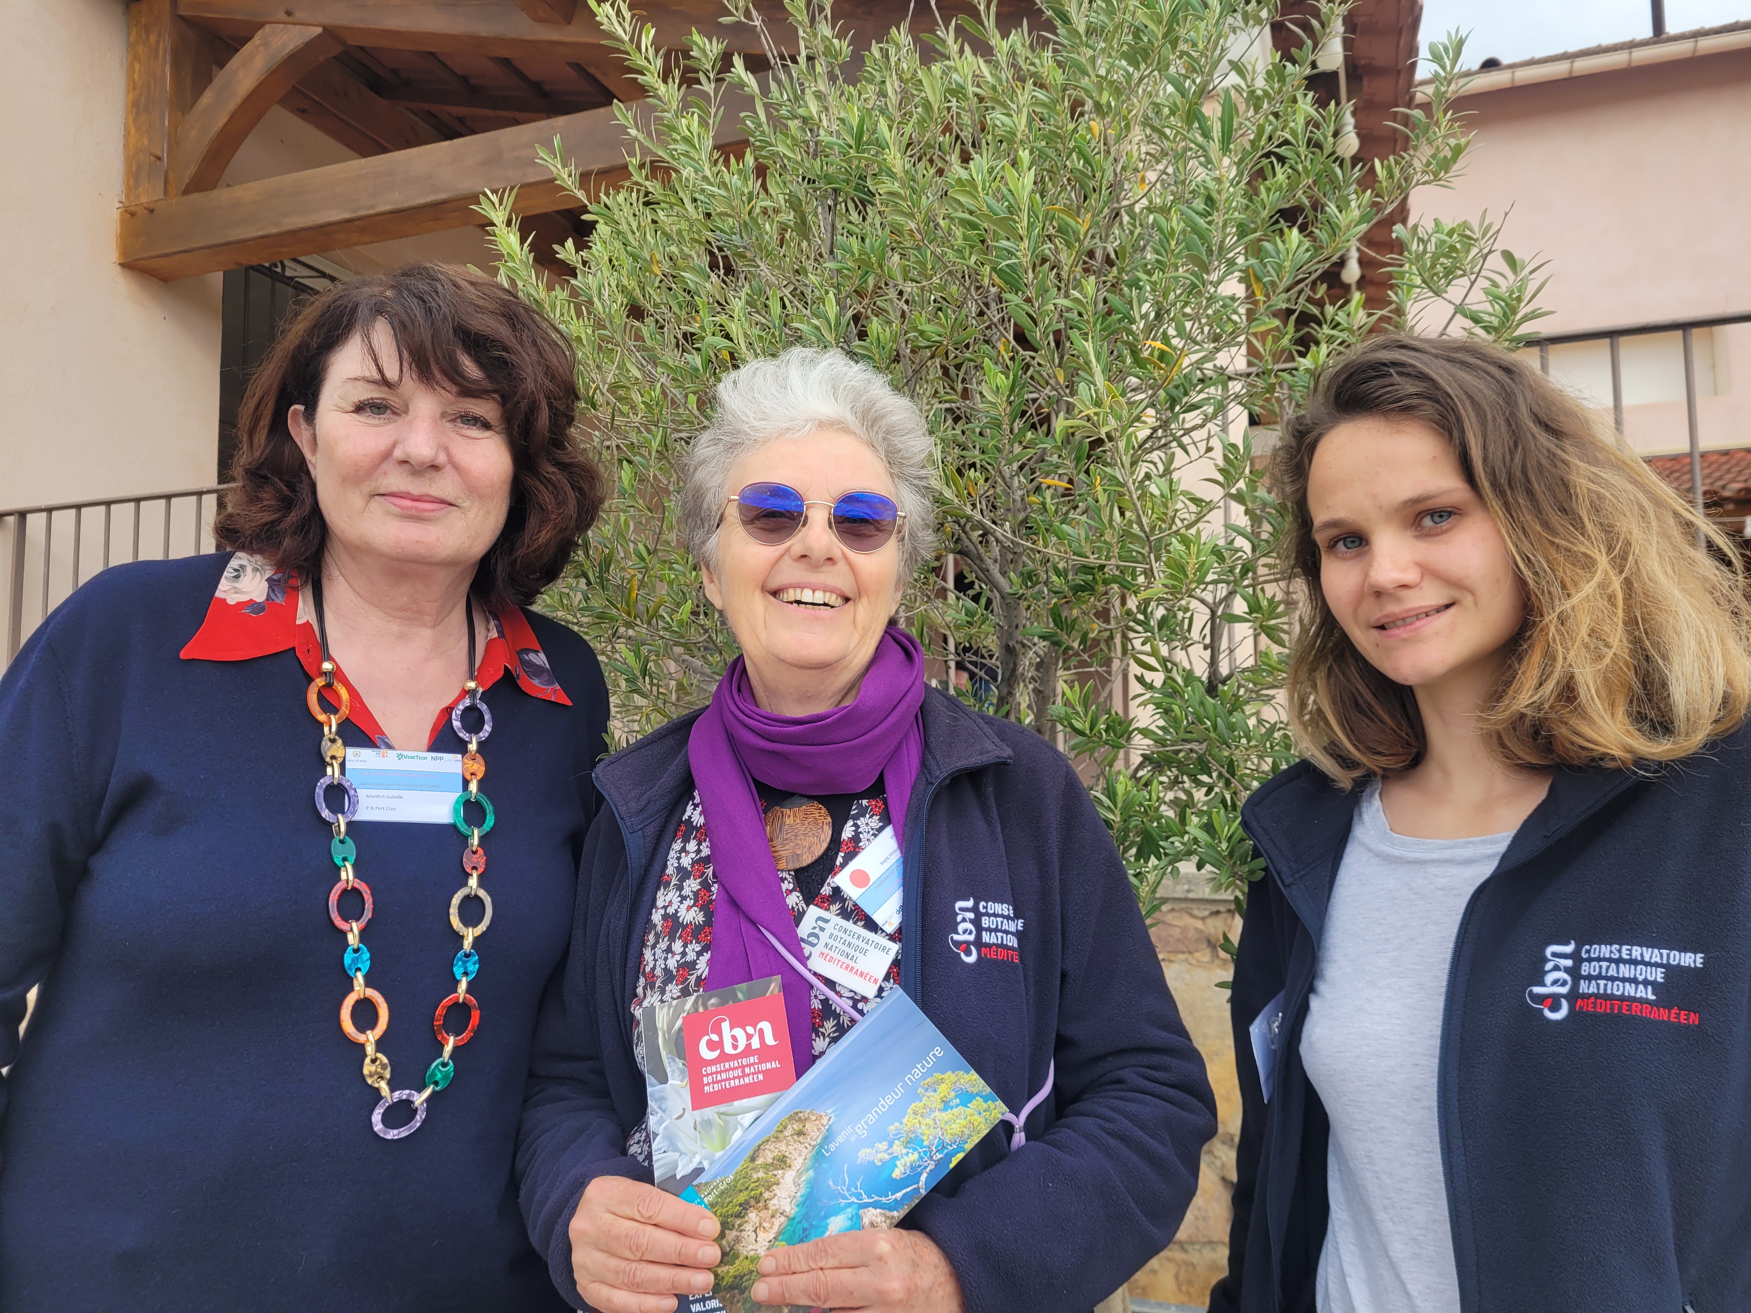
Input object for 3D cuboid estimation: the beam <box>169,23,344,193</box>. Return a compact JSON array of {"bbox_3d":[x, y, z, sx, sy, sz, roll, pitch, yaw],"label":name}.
[{"bbox_3d":[-2.205,-1.920,4.604,0.820,0.255,0.115,-45,-17,12],"label":"beam"}]

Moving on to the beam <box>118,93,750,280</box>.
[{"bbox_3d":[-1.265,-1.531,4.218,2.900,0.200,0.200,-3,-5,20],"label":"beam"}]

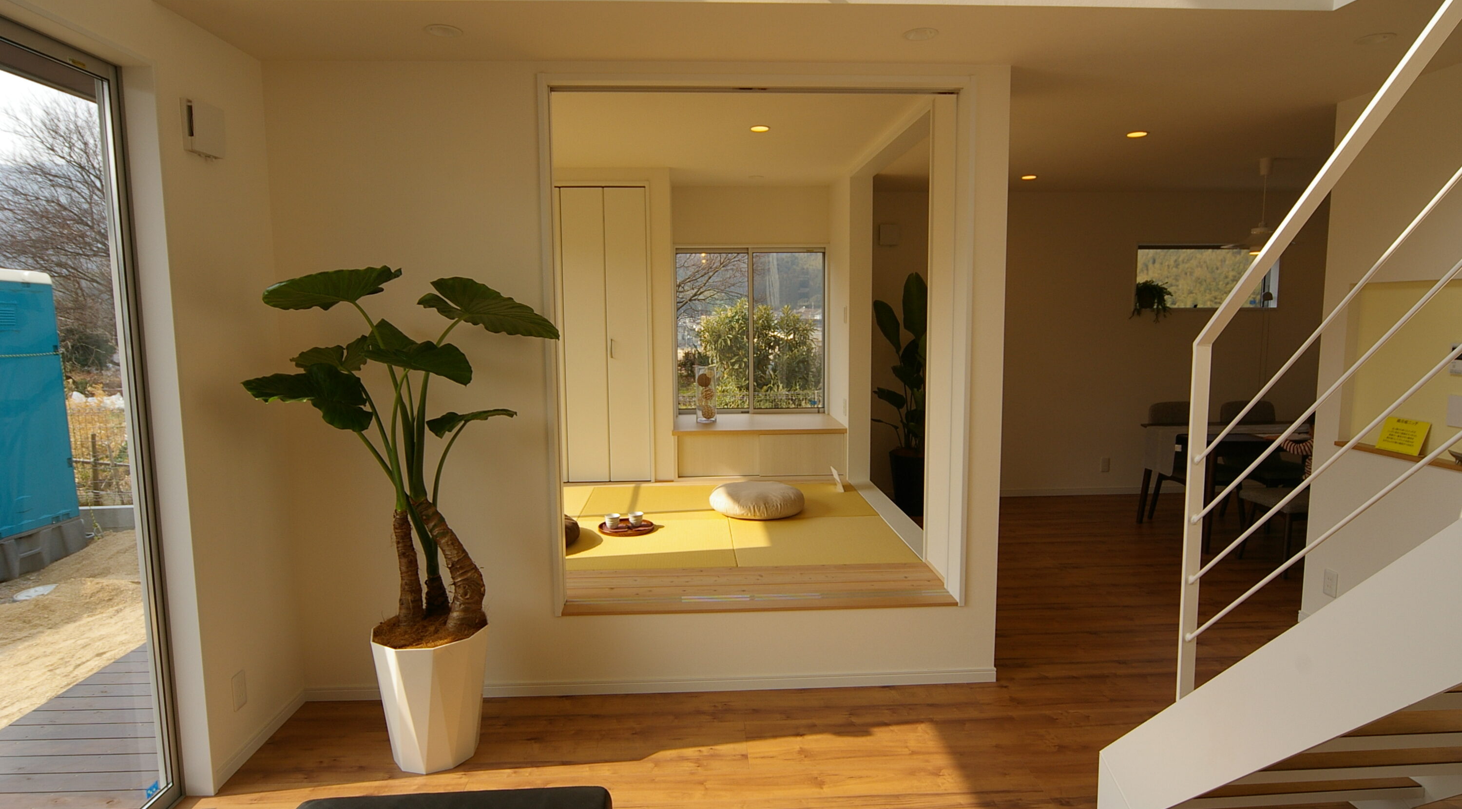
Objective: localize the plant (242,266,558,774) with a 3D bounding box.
[{"bbox_3d":[-1.048,0.390,2.388,0.990,1.660,0.790,-1,7,-2],"label":"plant"}]

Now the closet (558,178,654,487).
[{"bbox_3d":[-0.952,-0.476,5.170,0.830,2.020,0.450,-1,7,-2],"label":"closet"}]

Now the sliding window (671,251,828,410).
[{"bbox_3d":[0.157,-0.569,5.735,1.175,1.290,0.100,-1,7,-2],"label":"sliding window"}]

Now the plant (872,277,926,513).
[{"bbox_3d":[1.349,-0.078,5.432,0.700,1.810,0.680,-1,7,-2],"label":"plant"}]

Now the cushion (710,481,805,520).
[{"bbox_3d":[0.163,0.550,4.456,0.575,0.160,0.570,-1,7,-2],"label":"cushion"}]

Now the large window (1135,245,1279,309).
[{"bbox_3d":[3.831,-1.030,5.884,1.180,0.510,0.100,-1,7,-2],"label":"large window"}]

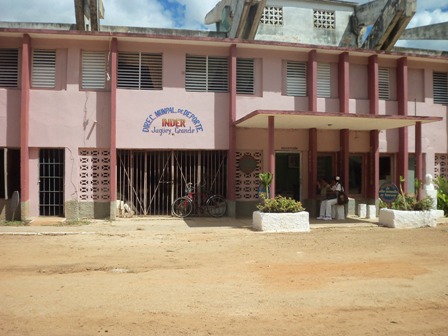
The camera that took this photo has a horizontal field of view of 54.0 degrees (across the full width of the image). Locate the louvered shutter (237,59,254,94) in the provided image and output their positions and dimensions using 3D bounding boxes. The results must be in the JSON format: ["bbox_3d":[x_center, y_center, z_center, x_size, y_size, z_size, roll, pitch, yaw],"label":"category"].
[{"bbox_3d":[0.685,-3.093,14.955,0.705,1.241,0.100,0,-1,-11],"label":"louvered shutter"}]

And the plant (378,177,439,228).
[{"bbox_3d":[5.254,0.950,12.683,1.340,1.410,0.870,0,0,-11],"label":"plant"}]

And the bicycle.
[{"bbox_3d":[-0.807,1.059,14.398,1.814,1.153,0.560,0,0,-11],"label":"bicycle"}]

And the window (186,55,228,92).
[{"bbox_3d":[-0.553,-3.157,14.702,1.437,1.270,0.100,0,0,-11],"label":"window"}]

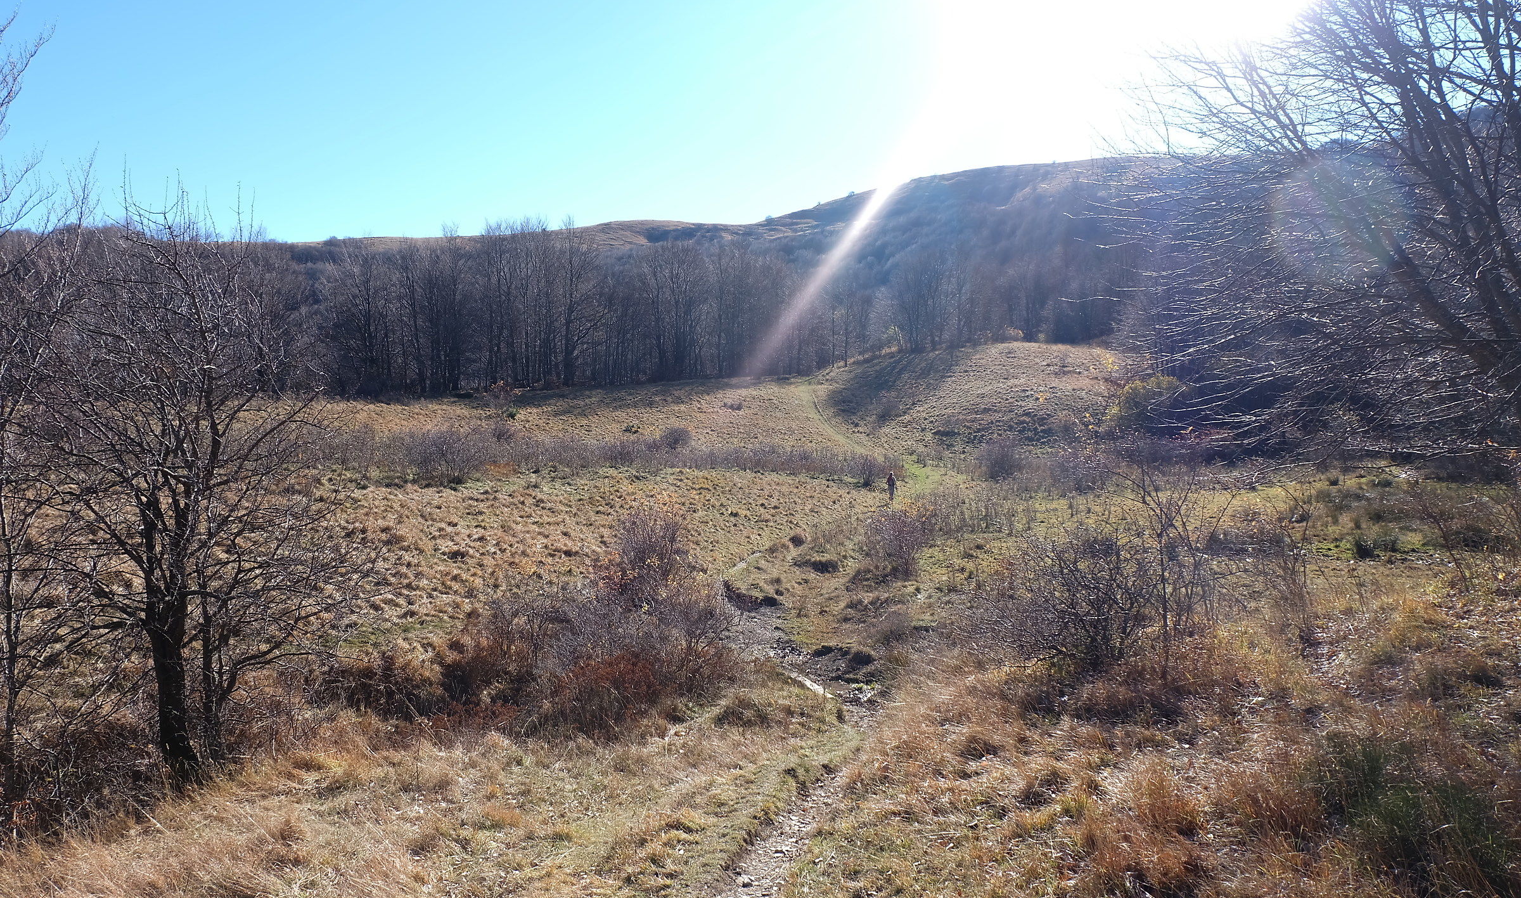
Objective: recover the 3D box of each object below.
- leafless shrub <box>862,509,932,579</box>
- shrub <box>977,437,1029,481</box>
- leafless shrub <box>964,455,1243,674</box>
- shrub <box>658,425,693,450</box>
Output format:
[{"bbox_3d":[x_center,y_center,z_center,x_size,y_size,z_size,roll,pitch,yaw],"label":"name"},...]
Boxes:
[{"bbox_3d":[4.313,3.002,32.000,2.170,2.130,1.950,0,2,0],"label":"leafless shrub"},{"bbox_3d":[18.125,0.713,76.000,3.840,3.320,3.460,0,2,0],"label":"shrub"},{"bbox_3d":[5.241,1.763,15.500,4.040,3.180,3.030,0,2,0],"label":"leafless shrub"},{"bbox_3d":[-7.793,-1.036,93.000,2.990,2.240,2.690,0,2,0],"label":"shrub"}]

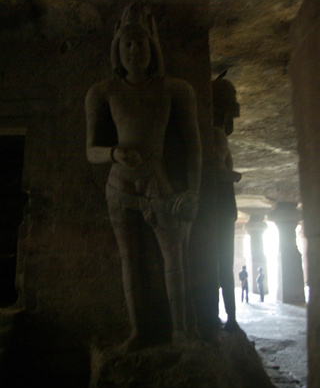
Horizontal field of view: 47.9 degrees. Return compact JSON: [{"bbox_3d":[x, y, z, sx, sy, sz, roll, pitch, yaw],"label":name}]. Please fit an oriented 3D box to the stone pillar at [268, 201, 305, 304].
[{"bbox_3d":[5.620,2.582,16.203,1.250,4.400,1.250,0,-11,-2],"label":"stone pillar"}]

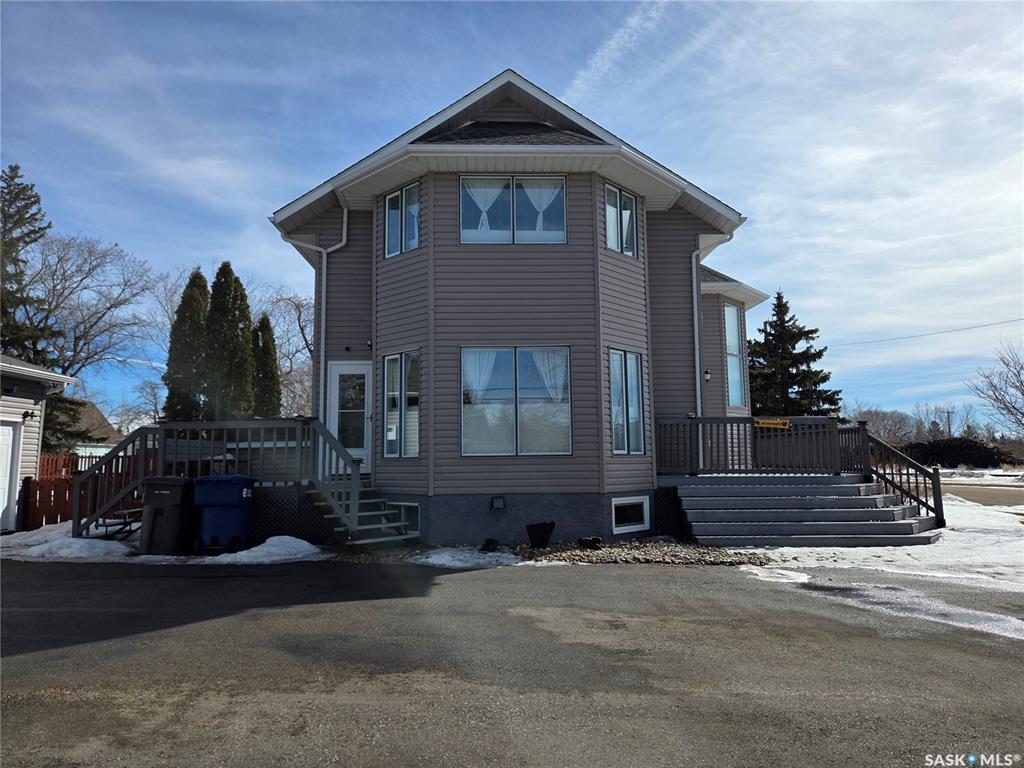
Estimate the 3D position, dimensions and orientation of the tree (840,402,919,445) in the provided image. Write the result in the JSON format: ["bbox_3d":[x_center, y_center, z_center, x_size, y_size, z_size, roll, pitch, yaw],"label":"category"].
[{"bbox_3d":[45.978,6.472,84.757,9.200,8.200,9.200,-1,-7,0],"label":"tree"}]

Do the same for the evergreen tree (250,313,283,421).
[{"bbox_3d":[-7.111,0.816,19.344,1.100,5.700,1.100,-1,-7,0],"label":"evergreen tree"}]

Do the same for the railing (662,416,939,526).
[{"bbox_3d":[5.119,1.587,12.292,5.050,2.000,0.950,-1,-7,0],"label":"railing"}]

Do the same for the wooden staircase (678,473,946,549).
[{"bbox_3d":[5.124,2.058,11.231,4.400,1.070,2.150,-1,-7,0],"label":"wooden staircase"}]

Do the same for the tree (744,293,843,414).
[{"bbox_3d":[11.003,0.200,27.143,5.000,8.200,5.000,-1,-7,0],"label":"tree"}]

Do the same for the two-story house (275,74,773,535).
[{"bbox_3d":[1.287,-1.097,17.239,11.400,8.750,13.200,0,-7,-2],"label":"two-story house"}]

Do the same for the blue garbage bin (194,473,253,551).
[{"bbox_3d":[-4.407,1.980,10.468,0.660,1.120,0.740,0,-7,-10],"label":"blue garbage bin"}]

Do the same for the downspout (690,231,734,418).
[{"bbox_3d":[3.843,-0.630,12.752,0.800,4.500,0.400,0,-7,-2],"label":"downspout"}]

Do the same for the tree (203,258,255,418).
[{"bbox_3d":[-7.720,0.035,18.630,1.500,7.000,1.500,-1,-7,0],"label":"tree"}]

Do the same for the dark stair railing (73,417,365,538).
[{"bbox_3d":[-4.683,1.450,10.560,4.900,1.920,0.950,-1,-7,0],"label":"dark stair railing"}]

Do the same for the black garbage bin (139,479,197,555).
[{"bbox_3d":[-5.247,1.986,10.347,0.620,1.120,0.700,0,-7,-10],"label":"black garbage bin"}]

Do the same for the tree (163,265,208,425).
[{"bbox_3d":[-8.879,0.148,18.619,1.400,6.800,1.400,-1,-7,0],"label":"tree"}]

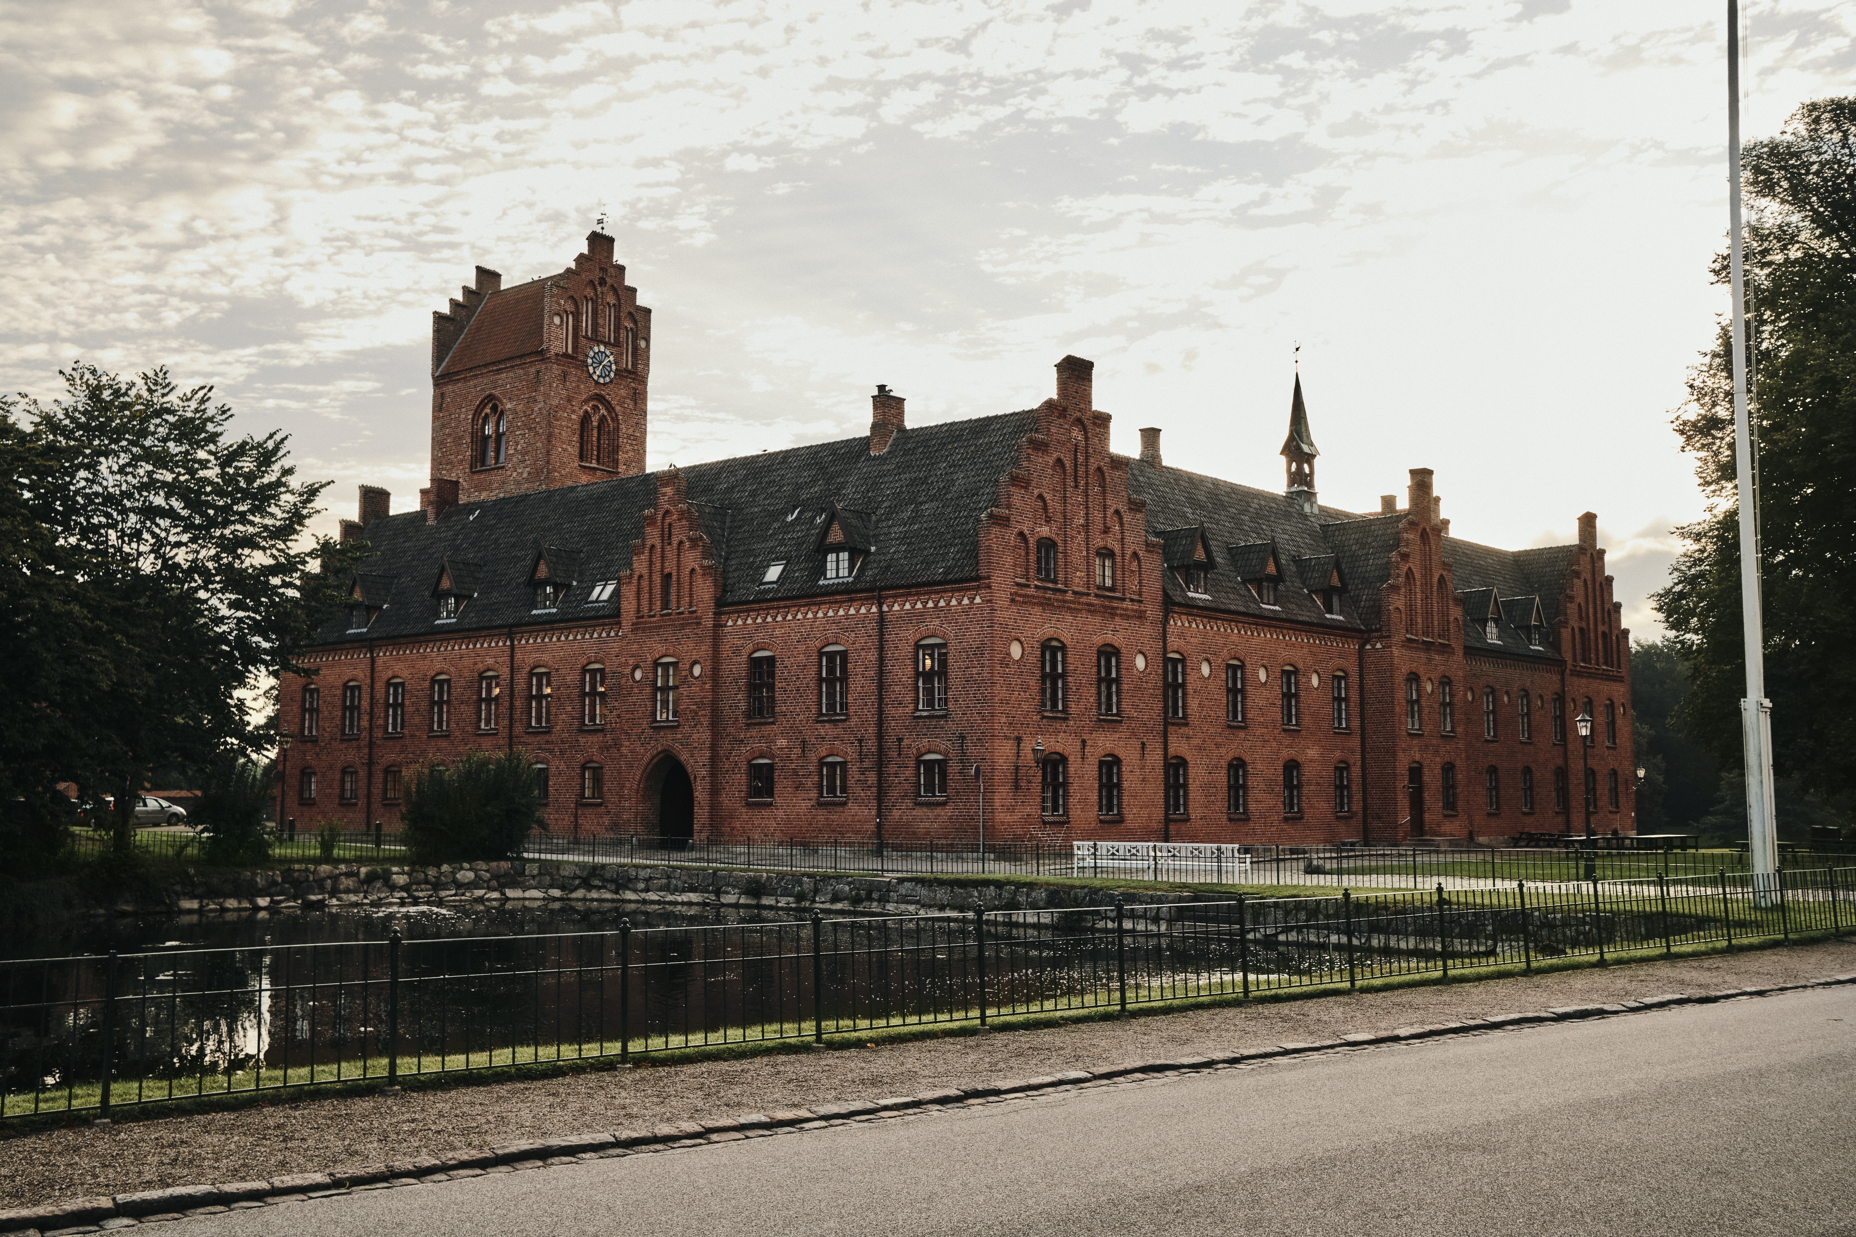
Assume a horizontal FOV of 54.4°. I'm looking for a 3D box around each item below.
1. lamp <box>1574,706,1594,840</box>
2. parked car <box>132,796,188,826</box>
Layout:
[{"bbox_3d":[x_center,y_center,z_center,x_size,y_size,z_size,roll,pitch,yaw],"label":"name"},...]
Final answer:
[{"bbox_3d":[14.493,3.908,39.688,0.400,3.700,0.400,-2,-6,20],"label":"lamp"},{"bbox_3d":[-43.876,10.749,100.766,1.820,1.660,4.500,-4,-7,33],"label":"parked car"}]

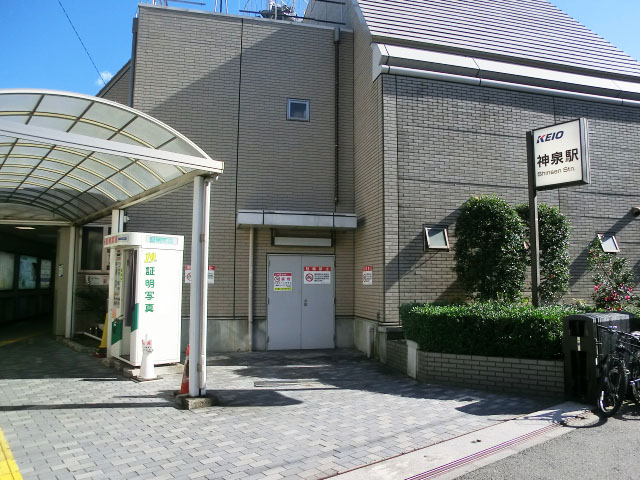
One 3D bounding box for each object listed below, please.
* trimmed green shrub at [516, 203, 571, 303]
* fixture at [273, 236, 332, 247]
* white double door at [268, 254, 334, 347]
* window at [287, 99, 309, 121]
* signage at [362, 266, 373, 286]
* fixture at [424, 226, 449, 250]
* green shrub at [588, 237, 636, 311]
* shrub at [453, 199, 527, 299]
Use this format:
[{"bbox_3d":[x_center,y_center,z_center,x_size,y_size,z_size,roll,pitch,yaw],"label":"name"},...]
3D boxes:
[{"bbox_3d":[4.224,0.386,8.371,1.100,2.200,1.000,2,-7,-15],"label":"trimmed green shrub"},{"bbox_3d":[-0.371,0.036,9.937,1.310,0.210,0.130,2,-6,-11],"label":"fixture"},{"bbox_3d":[-0.421,1.375,9.842,1.500,2.080,0.080,2,-6,-11],"label":"white double door"},{"bbox_3d":[-0.497,-3.004,10.305,0.540,0.550,0.090,2,-6,-11],"label":"window"},{"bbox_3d":[0.985,0.753,9.234,0.020,0.400,0.630,2,-6,-11],"label":"signage"},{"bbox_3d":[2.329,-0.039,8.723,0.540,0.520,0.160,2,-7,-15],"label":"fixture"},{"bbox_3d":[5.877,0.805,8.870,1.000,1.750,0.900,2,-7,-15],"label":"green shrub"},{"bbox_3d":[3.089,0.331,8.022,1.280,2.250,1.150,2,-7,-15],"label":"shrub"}]

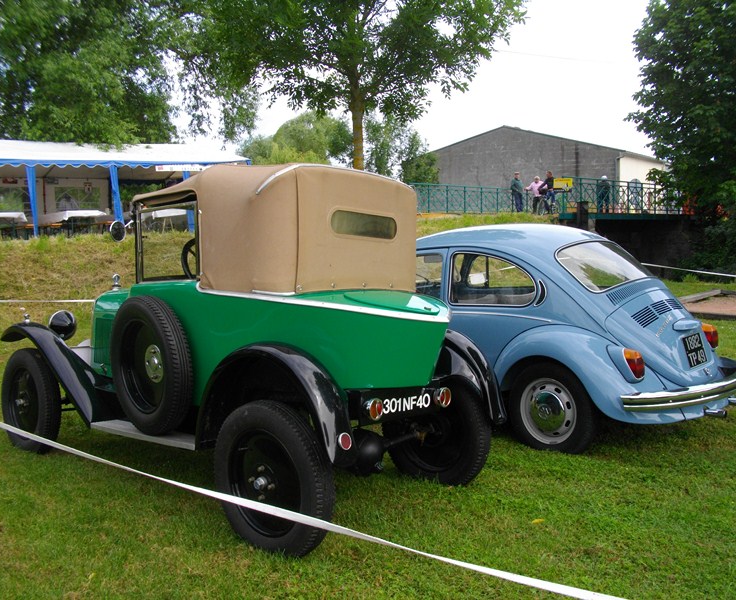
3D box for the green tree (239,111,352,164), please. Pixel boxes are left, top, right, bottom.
[{"bbox_3d":[-5.843,-10.706,58.000,8.800,8.300,8.500,0,5,0],"label":"green tree"}]

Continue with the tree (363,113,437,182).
[{"bbox_3d":[1.917,-8.306,45.000,4.500,6.400,4.500,0,5,0],"label":"tree"}]

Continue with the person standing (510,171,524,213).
[{"bbox_3d":[6.368,-4.596,31.500,0.530,1.710,0.420,-5,7,-43],"label":"person standing"}]

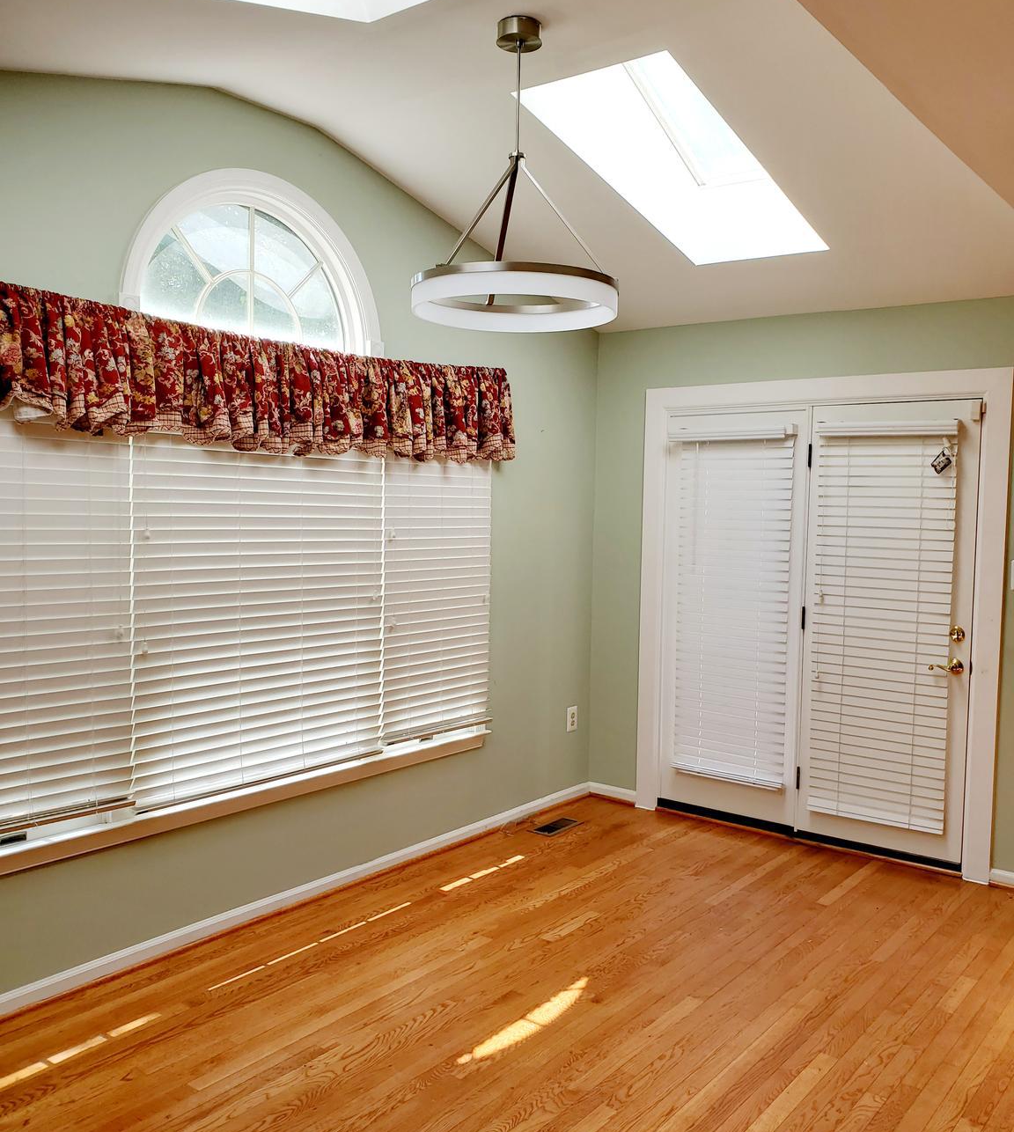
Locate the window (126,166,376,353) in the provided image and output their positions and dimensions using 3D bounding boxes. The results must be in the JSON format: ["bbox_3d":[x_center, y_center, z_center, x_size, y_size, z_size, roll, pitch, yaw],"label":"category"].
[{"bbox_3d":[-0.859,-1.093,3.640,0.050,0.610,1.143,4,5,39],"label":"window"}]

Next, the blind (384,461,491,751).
[{"bbox_3d":[-0.301,0.033,4.379,0.060,1.395,0.670,4,5,39],"label":"blind"}]

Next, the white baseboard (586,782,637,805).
[{"bbox_3d":[0.553,1.199,5.359,0.290,0.080,0.020,4,5,39],"label":"white baseboard"}]

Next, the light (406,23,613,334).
[{"bbox_3d":[0.030,-1.156,2.973,0.605,0.825,0.605,1,4,0],"label":"light"}]

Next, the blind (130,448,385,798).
[{"bbox_3d":[-0.864,0.081,3.695,0.060,1.420,1.103,4,5,39],"label":"blind"}]

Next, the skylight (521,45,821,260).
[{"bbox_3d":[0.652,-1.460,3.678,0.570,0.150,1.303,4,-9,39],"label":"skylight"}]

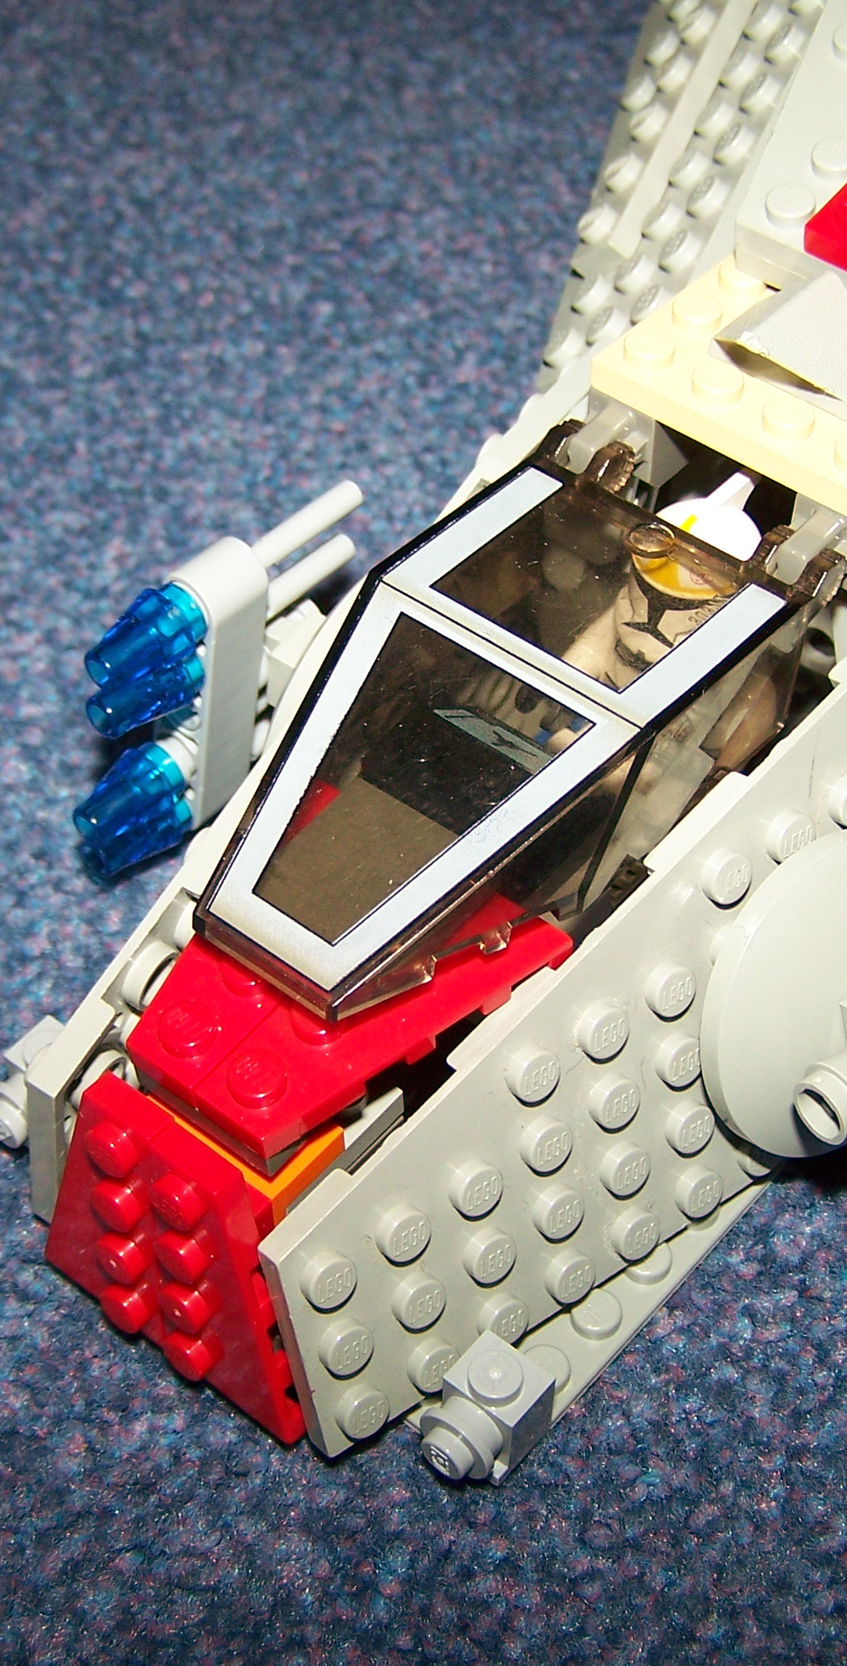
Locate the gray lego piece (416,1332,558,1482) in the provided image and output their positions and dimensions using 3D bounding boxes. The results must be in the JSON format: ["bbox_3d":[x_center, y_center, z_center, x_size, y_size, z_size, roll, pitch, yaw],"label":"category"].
[{"bbox_3d":[0.005,0.054,0.225,0.008,0.011,0.011,32,55,25],"label":"gray lego piece"}]

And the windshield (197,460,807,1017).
[{"bbox_3d":[0.005,-0.009,0.220,0.032,0.019,0.059,32,55,25],"label":"windshield"}]

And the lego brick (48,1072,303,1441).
[{"bbox_3d":[-0.024,0.038,0.221,0.032,0.032,0.005,33,52,26],"label":"lego brick"}]

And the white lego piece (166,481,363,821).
[{"bbox_3d":[-0.018,-0.020,0.267,0.008,0.040,0.025,38,56,19],"label":"white lego piece"}]

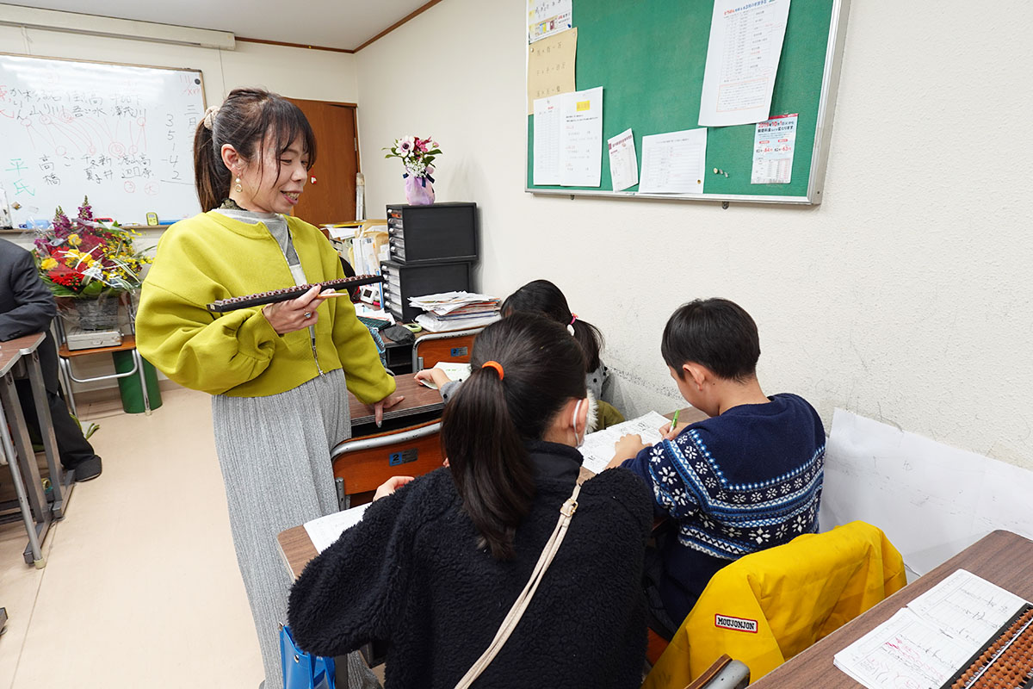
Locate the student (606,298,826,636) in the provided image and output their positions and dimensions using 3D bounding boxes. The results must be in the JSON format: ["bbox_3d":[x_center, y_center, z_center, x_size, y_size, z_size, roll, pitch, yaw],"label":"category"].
[{"bbox_3d":[0.425,0.408,1.305,0.460,1.110,0.560,-10,19,-29],"label":"student"}]

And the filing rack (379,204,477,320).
[{"bbox_3d":[-0.421,-0.421,2.644,0.405,0.510,0.265,-11,20,-32],"label":"filing rack"}]

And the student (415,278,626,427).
[{"bbox_3d":[0.058,0.273,1.890,0.560,1.030,0.450,12,21,35],"label":"student"}]

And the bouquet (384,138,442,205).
[{"bbox_3d":[-0.477,-0.807,2.546,0.275,0.305,0.240,-3,17,-9],"label":"bouquet"}]

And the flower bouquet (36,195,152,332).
[{"bbox_3d":[-2.291,-0.442,2.990,0.480,0.690,0.410,-11,20,-32],"label":"flower bouquet"}]

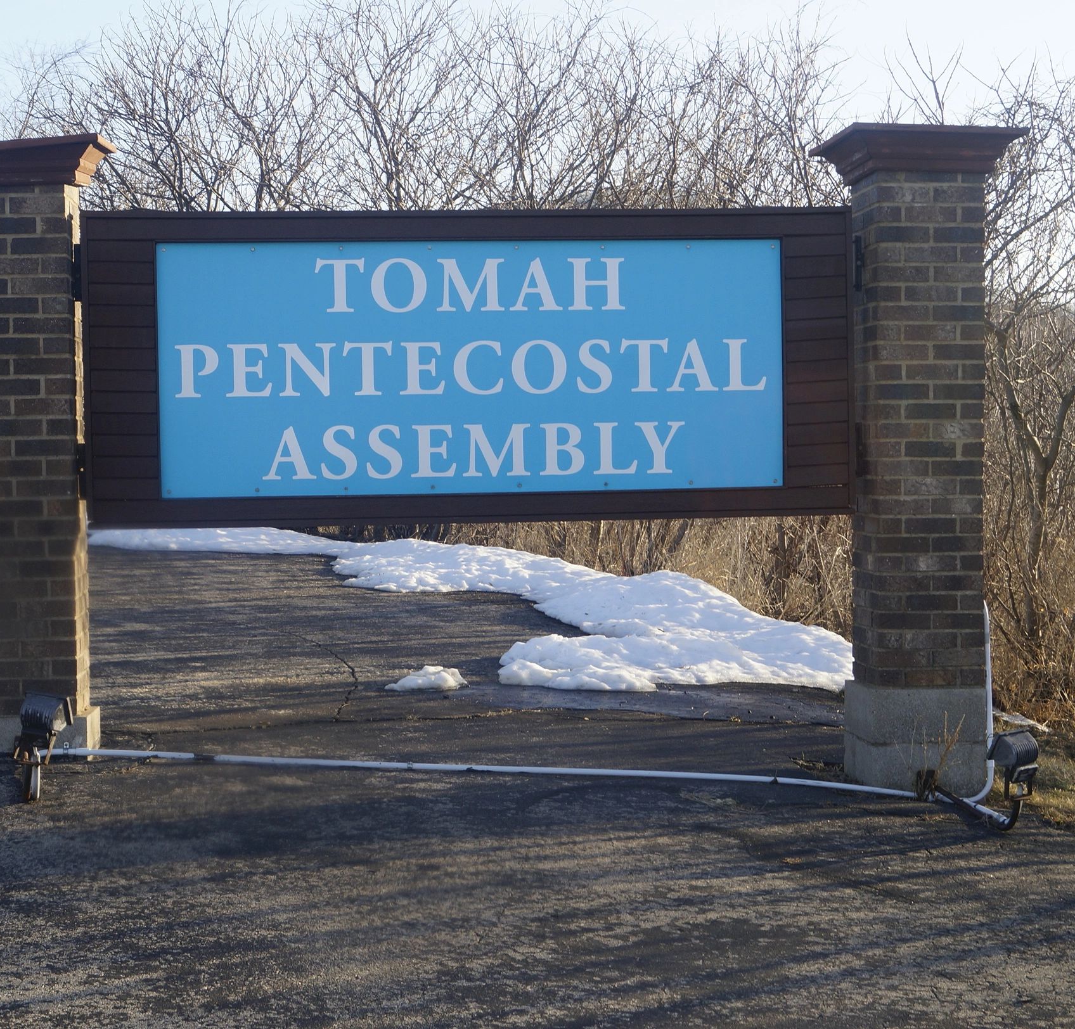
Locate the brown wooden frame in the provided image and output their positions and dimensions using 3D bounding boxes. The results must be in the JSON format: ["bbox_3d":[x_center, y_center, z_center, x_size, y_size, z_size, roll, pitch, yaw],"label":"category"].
[{"bbox_3d":[-0.233,-0.543,7.120,2.799,1.142,0.120,-1,1,-5],"label":"brown wooden frame"}]

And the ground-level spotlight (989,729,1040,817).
[{"bbox_3d":[1.613,0.880,6.550,0.160,0.305,0.115,-2,2,-45],"label":"ground-level spotlight"}]

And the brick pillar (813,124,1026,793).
[{"bbox_3d":[1.427,-0.183,7.287,0.646,2.435,0.646,0,1,-4],"label":"brick pillar"}]

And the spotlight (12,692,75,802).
[{"bbox_3d":[-1.556,0.731,6.100,0.165,0.335,0.125,0,1,39],"label":"spotlight"}]

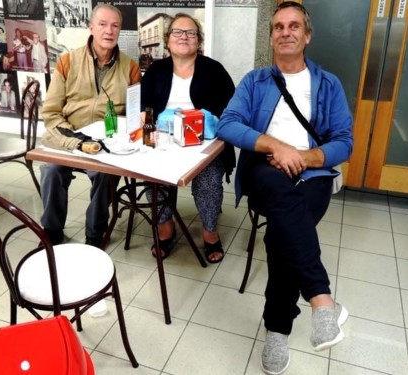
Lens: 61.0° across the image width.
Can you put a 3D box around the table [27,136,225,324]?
[{"bbox_3d":[-0.344,0.162,1.814,0.800,0.775,0.570,8,25,21],"label":"table"}]

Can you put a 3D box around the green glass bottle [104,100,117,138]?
[{"bbox_3d":[-0.499,-0.358,1.802,0.062,0.194,0.062,-1,24,0],"label":"green glass bottle"}]

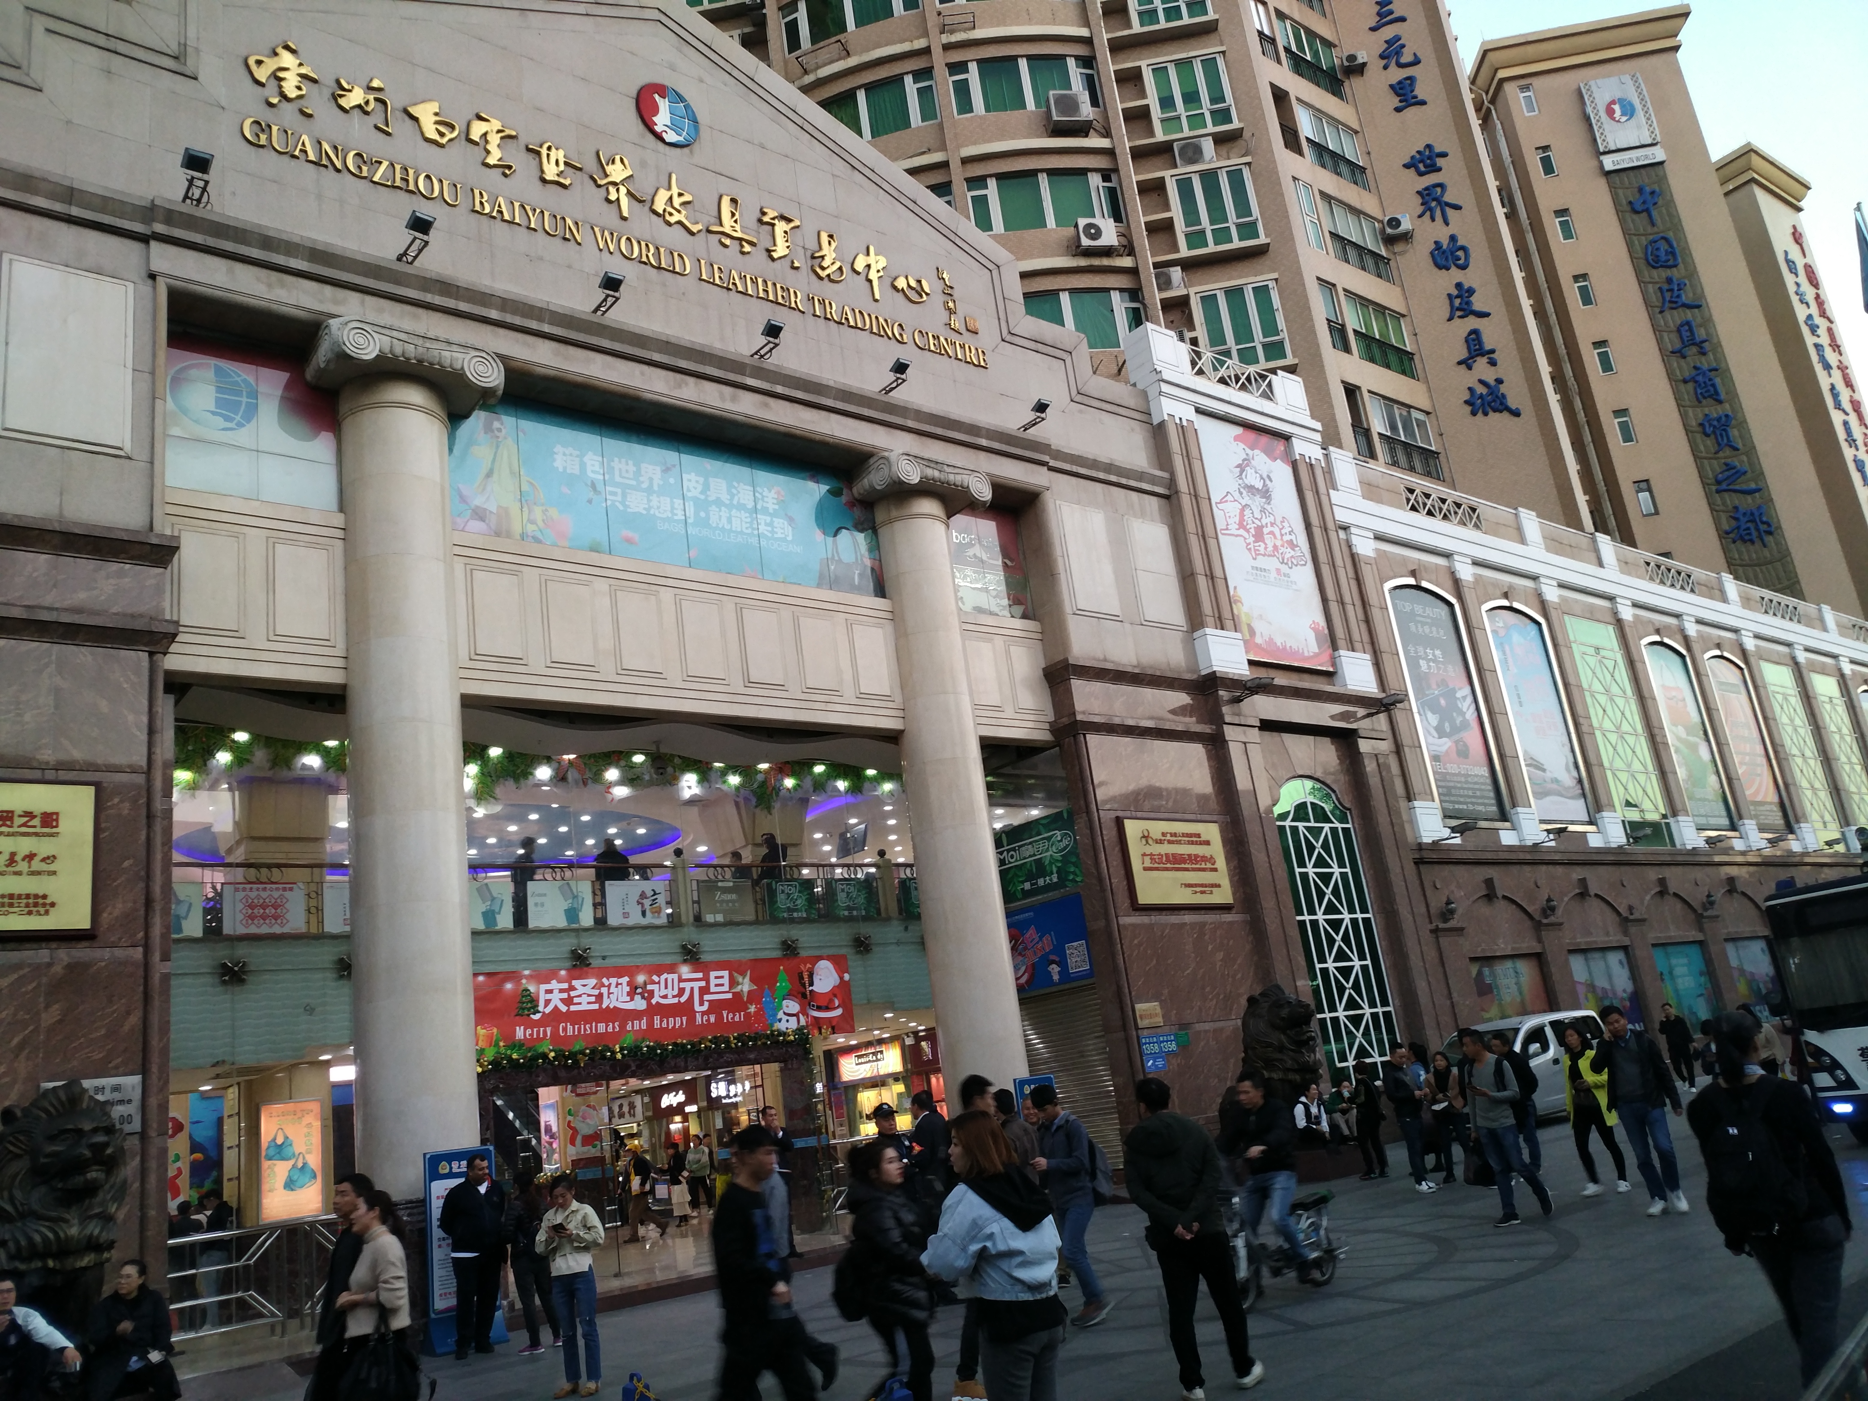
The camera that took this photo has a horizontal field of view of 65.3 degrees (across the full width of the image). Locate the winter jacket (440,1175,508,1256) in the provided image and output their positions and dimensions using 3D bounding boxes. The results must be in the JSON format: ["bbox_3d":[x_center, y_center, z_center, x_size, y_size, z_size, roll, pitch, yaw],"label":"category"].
[{"bbox_3d":[-4.701,5.250,14.840,0.640,0.730,0.380,5,-20,-37],"label":"winter jacket"}]

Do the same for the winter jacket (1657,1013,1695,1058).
[{"bbox_3d":[15.795,7.119,31.063,0.580,0.820,0.360,-19,-19,33],"label":"winter jacket"}]

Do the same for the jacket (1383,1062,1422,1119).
[{"bbox_3d":[5.881,4.891,18.310,0.430,0.670,0.380,5,-21,-38],"label":"jacket"}]

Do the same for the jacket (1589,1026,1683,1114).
[{"bbox_3d":[6.091,3.211,12.672,0.640,0.680,0.370,-18,-19,29],"label":"jacket"}]

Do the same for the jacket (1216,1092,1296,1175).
[{"bbox_3d":[2.425,3.273,11.026,0.460,0.580,0.540,4,-20,-37],"label":"jacket"}]

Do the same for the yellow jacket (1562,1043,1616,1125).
[{"bbox_3d":[6.600,3.880,14.740,0.550,0.820,0.360,-16,-18,25],"label":"yellow jacket"}]

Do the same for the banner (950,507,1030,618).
[{"bbox_3d":[1.094,-2.689,28.205,1.980,2.250,0.060,6,-21,-40],"label":"banner"}]

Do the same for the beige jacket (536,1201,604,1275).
[{"bbox_3d":[-2.820,4.190,11.350,0.530,0.570,0.330,-9,-16,2],"label":"beige jacket"}]

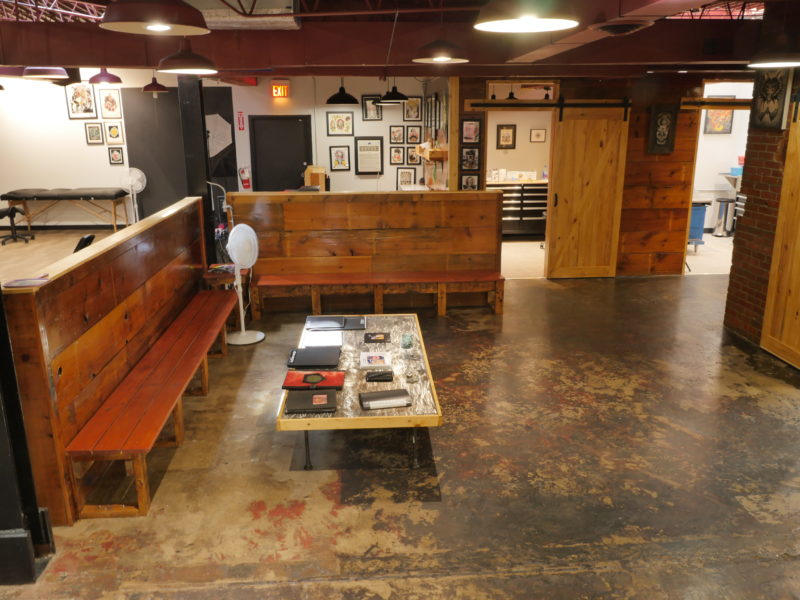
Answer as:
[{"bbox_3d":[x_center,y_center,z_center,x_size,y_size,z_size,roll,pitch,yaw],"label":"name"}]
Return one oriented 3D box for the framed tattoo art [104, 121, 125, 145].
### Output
[{"bbox_3d":[-5.431,-3.168,12.301,0.318,0.415,0.030,-1,15,-3],"label":"framed tattoo art"}]

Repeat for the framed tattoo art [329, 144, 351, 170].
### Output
[{"bbox_3d":[-1.172,-2.768,12.695,0.382,0.474,0.030,-1,15,-3],"label":"framed tattoo art"}]

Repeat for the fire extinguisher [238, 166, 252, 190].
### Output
[{"bbox_3d":[-2.917,-2.290,12.217,0.170,0.395,0.150,-1,15,-2],"label":"fire extinguisher"}]

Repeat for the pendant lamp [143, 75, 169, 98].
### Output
[{"bbox_3d":[-3.763,-3.270,9.948,0.385,0.329,0.385,-1,15,-3],"label":"pendant lamp"}]

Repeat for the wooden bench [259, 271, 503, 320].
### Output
[{"bbox_3d":[-0.215,-0.055,6.821,2.560,0.365,0.425,-2,15,-5],"label":"wooden bench"}]

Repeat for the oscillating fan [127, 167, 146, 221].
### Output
[{"bbox_3d":[-4.330,-1.578,10.621,0.410,1.140,0.390,-7,17,-22],"label":"oscillating fan"}]

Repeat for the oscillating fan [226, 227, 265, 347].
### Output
[{"bbox_3d":[-1.459,-0.161,5.923,0.390,1.065,0.400,7,17,25],"label":"oscillating fan"}]

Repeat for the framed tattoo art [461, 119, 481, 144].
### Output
[{"bbox_3d":[0.880,-2.073,7.971,0.250,0.299,0.030,-1,15,-3],"label":"framed tattoo art"}]

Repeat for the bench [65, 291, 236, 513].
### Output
[{"bbox_3d":[-1.654,0.524,4.938,0.410,0.374,3.320,-2,15,-5],"label":"bench"}]

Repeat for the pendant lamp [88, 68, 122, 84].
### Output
[{"bbox_3d":[-3.434,-2.621,7.523,0.385,0.231,0.385,-1,15,-3],"label":"pendant lamp"}]

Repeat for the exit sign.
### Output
[{"bbox_3d":[-2.262,-4.000,12.261,0.317,0.308,0.080,-1,15,-3],"label":"exit sign"}]

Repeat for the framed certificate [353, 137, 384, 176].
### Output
[{"bbox_3d":[-0.537,-2.538,11.419,0.500,0.663,0.030,-2,15,-5],"label":"framed certificate"}]

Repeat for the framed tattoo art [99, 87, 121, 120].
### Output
[{"bbox_3d":[-4.837,-3.271,10.822,0.318,0.469,0.030,-2,15,-5],"label":"framed tattoo art"}]

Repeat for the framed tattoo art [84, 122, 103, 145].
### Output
[{"bbox_3d":[-5.155,-2.800,10.922,0.273,0.355,0.030,-2,15,-5],"label":"framed tattoo art"}]

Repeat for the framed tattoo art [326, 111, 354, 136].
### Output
[{"bbox_3d":[-1.030,-3.049,11.233,0.468,0.409,0.030,-2,15,-5],"label":"framed tattoo art"}]

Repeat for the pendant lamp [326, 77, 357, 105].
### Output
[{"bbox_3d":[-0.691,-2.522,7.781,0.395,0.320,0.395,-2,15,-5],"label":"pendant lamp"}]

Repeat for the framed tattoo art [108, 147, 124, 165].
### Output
[{"bbox_3d":[-5.442,-2.757,12.412,0.256,0.312,0.030,-1,15,-3],"label":"framed tattoo art"}]

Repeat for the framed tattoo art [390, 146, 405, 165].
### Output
[{"bbox_3d":[-0.046,-2.832,12.753,0.273,0.337,0.030,-1,15,-3],"label":"framed tattoo art"}]

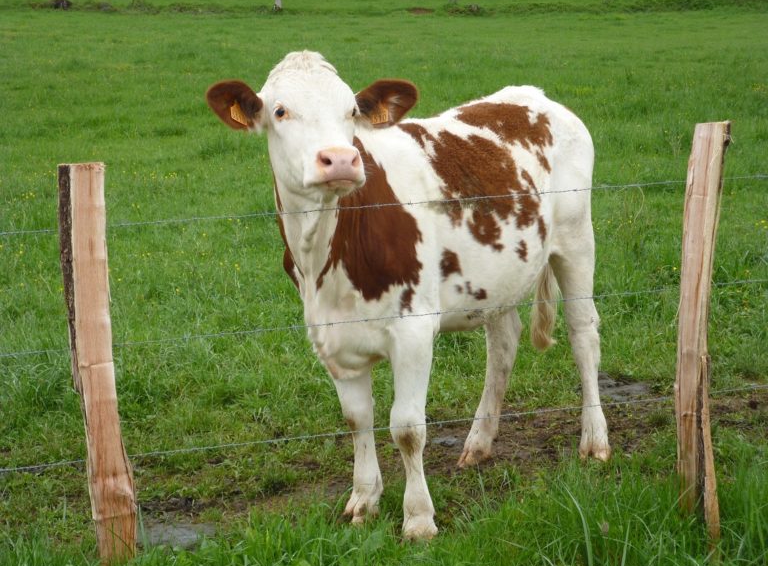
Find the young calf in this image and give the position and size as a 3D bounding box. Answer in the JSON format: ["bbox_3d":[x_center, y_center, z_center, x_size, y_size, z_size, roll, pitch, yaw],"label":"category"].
[{"bbox_3d":[0.171,-0.044,4.984,0.540,1.390,1.380,9,14,37],"label":"young calf"}]

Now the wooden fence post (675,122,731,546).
[{"bbox_3d":[0.891,0.153,4.340,0.125,1.203,0.100,-2,12,-5],"label":"wooden fence post"}]

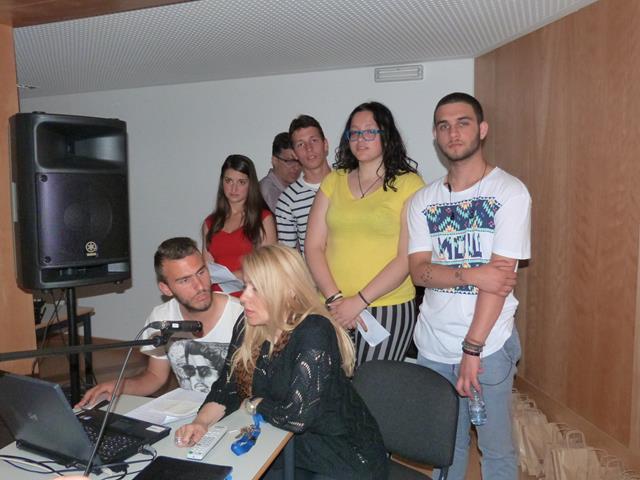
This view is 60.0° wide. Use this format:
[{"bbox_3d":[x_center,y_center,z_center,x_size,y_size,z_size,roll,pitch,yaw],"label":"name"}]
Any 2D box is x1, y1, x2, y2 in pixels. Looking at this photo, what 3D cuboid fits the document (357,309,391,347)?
[{"bbox_3d":[0.197,0.327,2.120,0.100,0.155,0.010,-38,-10,-7],"label":"document"}]

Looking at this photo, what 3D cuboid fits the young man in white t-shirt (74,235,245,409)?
[{"bbox_3d":[-0.560,0.628,2.040,0.590,1.274,0.690,0,6,5],"label":"young man in white t-shirt"}]

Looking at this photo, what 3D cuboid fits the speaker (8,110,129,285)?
[{"bbox_3d":[-1.014,-0.158,2.250,0.400,0.650,0.340,-5,7,-38],"label":"speaker"}]

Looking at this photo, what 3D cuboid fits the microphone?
[{"bbox_3d":[-0.378,0.227,1.450,0.145,0.030,0.030,1,6,13],"label":"microphone"}]

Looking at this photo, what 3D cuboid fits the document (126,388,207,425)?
[{"bbox_3d":[-0.465,0.544,1.865,0.210,0.025,0.290,2,6,26],"label":"document"}]

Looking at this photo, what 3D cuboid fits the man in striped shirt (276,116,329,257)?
[{"bbox_3d":[-0.007,0.325,2.548,0.450,1.764,0.310,-1,6,0],"label":"man in striped shirt"}]

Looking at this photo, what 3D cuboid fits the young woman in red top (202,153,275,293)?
[{"bbox_3d":[-0.412,0.379,2.840,0.410,1.606,0.310,-1,6,-5],"label":"young woman in red top"}]

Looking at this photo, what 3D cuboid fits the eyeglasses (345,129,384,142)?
[{"bbox_3d":[0.185,-0.401,2.187,0.142,0.046,0.140,1,6,18],"label":"eyeglasses"}]

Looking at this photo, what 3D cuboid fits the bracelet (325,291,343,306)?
[{"bbox_3d":[0.053,0.224,2.120,0.070,0.025,0.065,-28,-23,-2],"label":"bracelet"}]

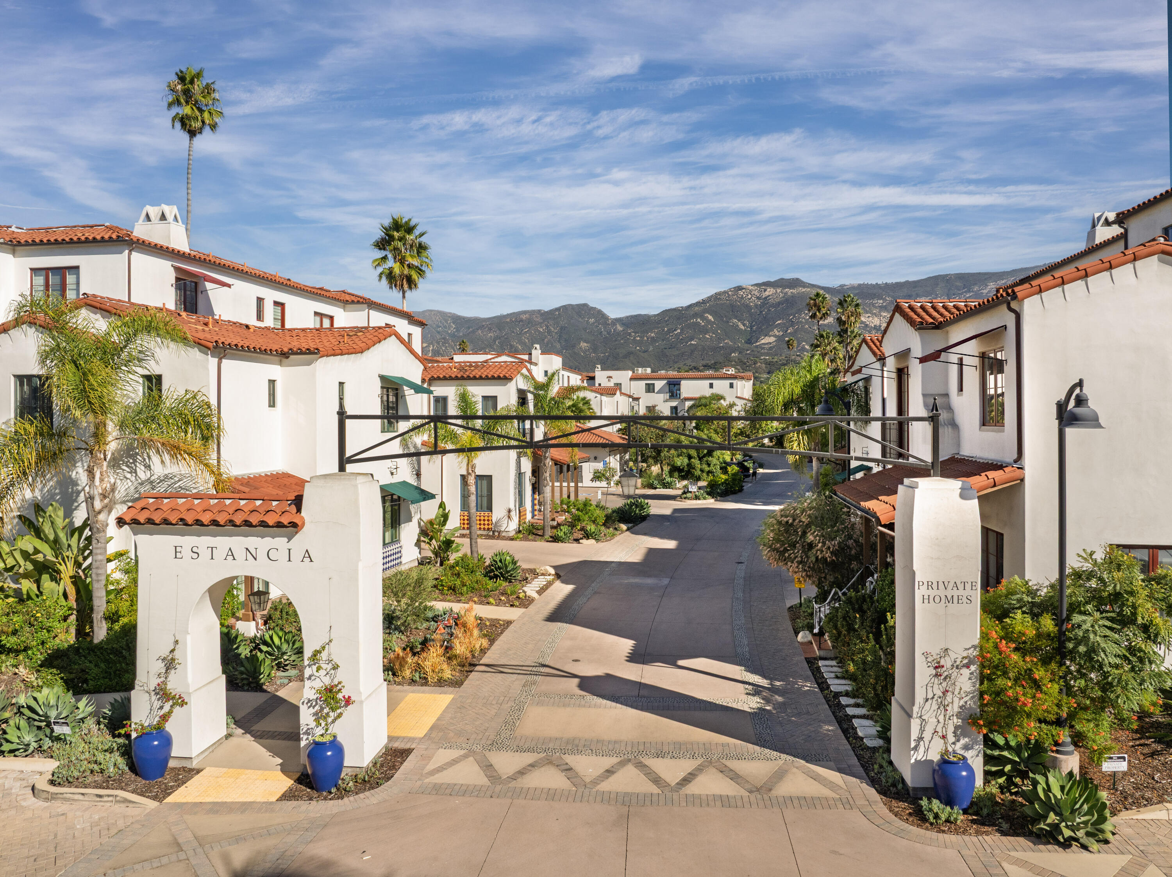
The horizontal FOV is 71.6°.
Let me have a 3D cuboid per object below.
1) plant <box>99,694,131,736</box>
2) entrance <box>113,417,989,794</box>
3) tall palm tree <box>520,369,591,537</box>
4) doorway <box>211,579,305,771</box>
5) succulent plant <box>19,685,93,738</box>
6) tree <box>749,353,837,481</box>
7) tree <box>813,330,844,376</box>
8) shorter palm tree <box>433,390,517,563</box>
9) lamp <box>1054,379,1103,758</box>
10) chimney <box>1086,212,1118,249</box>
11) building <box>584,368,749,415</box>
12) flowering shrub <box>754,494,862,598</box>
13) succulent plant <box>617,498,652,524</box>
[{"bbox_3d":[-7.324,4.347,12.700,0.680,0.680,0.680,0,1,5],"label":"plant"},{"bbox_3d":[-0.700,2.161,11.724,12.053,5.150,1.000,0,1,5],"label":"entrance"},{"bbox_3d":[-1.280,0.827,34.005,3.000,7.100,3.000,0,0,0],"label":"tall palm tree"},{"bbox_3d":[-4.806,3.354,12.021,1.550,2.759,0.850,0,1,5],"label":"doorway"},{"bbox_3d":[-9.120,4.609,14.024,1.000,0.750,1.000,0,0,0],"label":"succulent plant"},{"bbox_3d":[13.220,-0.931,50.000,5.800,8.800,5.800,0,1,5],"label":"tree"},{"bbox_3d":[27.400,-5.367,91.975,3.800,13.500,3.800,0,0,0],"label":"tree"},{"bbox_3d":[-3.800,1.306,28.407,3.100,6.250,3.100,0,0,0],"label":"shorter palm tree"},{"bbox_3d":[7.120,1.969,11.960,0.600,5.650,1.050,0,0,6],"label":"lamp"},{"bbox_3d":[15.730,-6.169,24.200,1.300,1.400,0.750,0,1,9],"label":"chimney"},{"bbox_3d":[12.800,-5.834,124.974,24.500,9.300,13.000,0,0,6],"label":"building"},{"bbox_3d":[6.600,3.127,24.216,2.950,3.150,2.900,0,0,6],"label":"flowering shrub"},{"bbox_3d":[2.473,3.653,41.000,1.750,1.350,1.750,0,1,5],"label":"succulent plant"}]

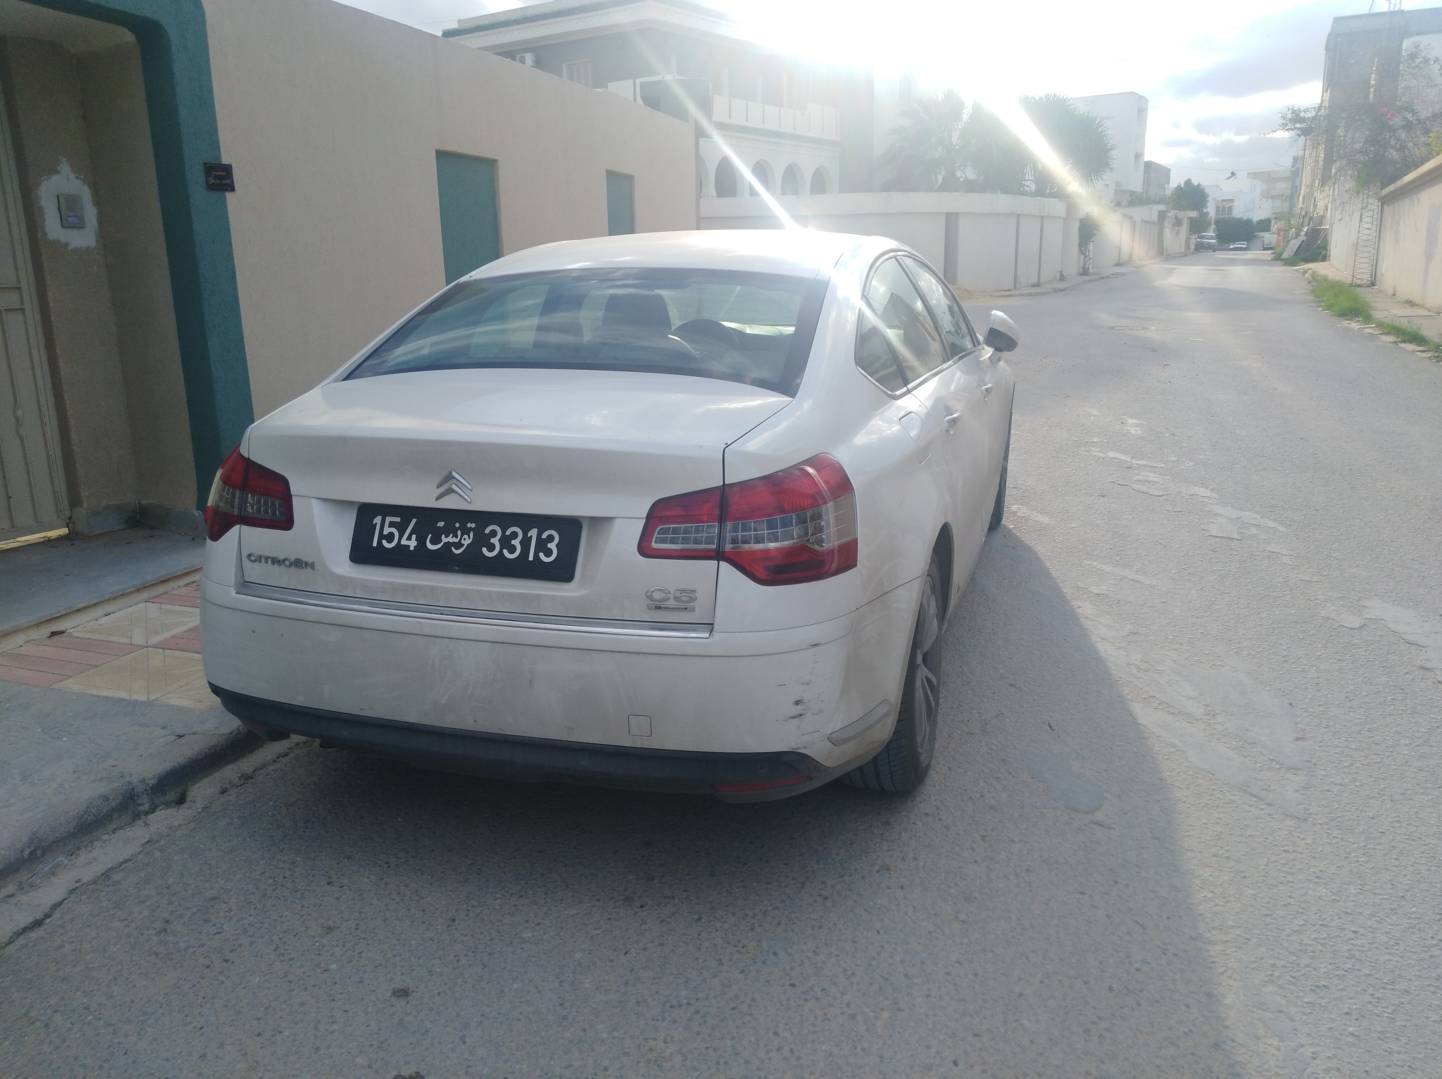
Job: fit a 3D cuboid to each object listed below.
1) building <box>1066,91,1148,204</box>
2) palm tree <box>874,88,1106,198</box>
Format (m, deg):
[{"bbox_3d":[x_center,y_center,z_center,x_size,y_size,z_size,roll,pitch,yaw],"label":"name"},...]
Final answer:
[{"bbox_3d":[24.619,-24.546,74.079,7.500,9.800,8.500,7,16,27],"label":"building"},{"bbox_3d":[8.801,-11.354,34.819,7.100,5.750,4.800,3,15,13],"label":"palm tree"}]

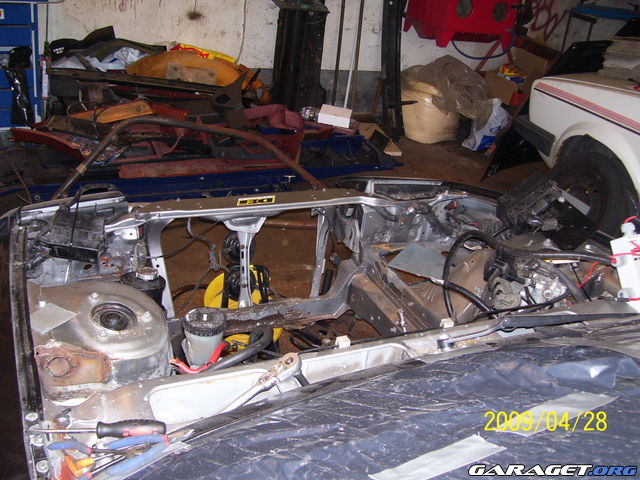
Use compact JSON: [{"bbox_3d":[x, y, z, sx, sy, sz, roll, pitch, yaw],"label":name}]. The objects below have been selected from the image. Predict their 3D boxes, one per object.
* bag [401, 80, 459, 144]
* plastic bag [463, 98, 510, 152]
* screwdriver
[{"bbox_3d":[0.988,-1.119,5.965,0.470,0.460,0.450,8,23,8],"label":"bag"},{"bbox_3d":[1.448,-0.985,5.835,0.380,0.380,0.280,10,24,12],"label":"plastic bag"},{"bbox_3d":[-0.334,0.285,1.028,0.205,0.028,0.028,-2,23,0],"label":"screwdriver"}]

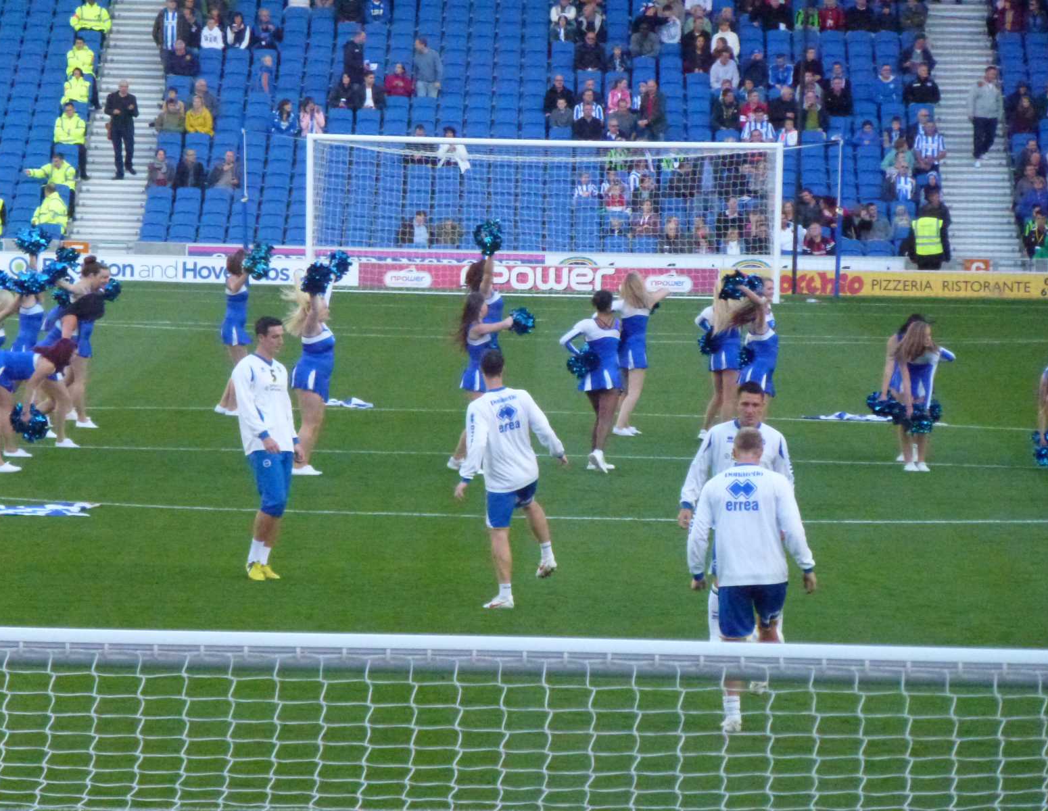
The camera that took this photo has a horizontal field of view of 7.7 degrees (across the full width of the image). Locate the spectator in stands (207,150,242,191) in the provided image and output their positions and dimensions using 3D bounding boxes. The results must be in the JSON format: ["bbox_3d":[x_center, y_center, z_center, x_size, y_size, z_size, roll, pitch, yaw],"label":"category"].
[{"bbox_3d":[-5.275,-3.897,136.891,0.600,1.200,0.800,1,3,0],"label":"spectator in stands"}]

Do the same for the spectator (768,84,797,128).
[{"bbox_3d":[4.658,-5.128,140.329,0.500,1.280,0.720,1,3,-9],"label":"spectator"}]

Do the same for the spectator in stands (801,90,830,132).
[{"bbox_3d":[5.253,-5.069,140.742,0.520,1.250,0.720,1,3,3],"label":"spectator in stands"}]

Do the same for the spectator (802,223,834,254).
[{"bbox_3d":[5.019,-2.516,132.925,0.550,1.220,0.780,1,2,0],"label":"spectator"}]

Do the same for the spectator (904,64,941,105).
[{"bbox_3d":[7.250,-5.590,141.827,0.630,1.280,0.780,1,2,0],"label":"spectator"}]

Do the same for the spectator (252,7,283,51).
[{"bbox_3d":[-4.796,-6.719,144.227,0.570,1.300,0.780,1,2,-3],"label":"spectator"}]

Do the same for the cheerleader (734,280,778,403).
[{"bbox_3d":[2.164,-0.327,72.600,0.600,1.700,0.500,3,3,35],"label":"cheerleader"}]

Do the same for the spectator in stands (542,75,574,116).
[{"bbox_3d":[0.610,-5.301,139.970,0.550,1.300,0.750,1,3,0],"label":"spectator in stands"}]

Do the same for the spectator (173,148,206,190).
[{"bbox_3d":[-5.919,-3.902,137.356,0.540,1.250,0.720,1,3,-5],"label":"spectator"}]

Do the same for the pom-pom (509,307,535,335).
[{"bbox_3d":[-0.019,-0.748,68.889,0.240,0.250,0.240,1,3,0],"label":"pom-pom"}]

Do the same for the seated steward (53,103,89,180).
[{"bbox_3d":[-7.993,-4.669,137.300,0.620,1.340,0.750,1,3,-6],"label":"seated steward"}]

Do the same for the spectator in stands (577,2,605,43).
[{"bbox_3d":[1.246,-6.878,144.833,0.520,1.250,0.720,1,3,5],"label":"spectator in stands"}]

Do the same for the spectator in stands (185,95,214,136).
[{"bbox_3d":[-5.842,-4.986,139.967,0.500,1.200,0.800,1,3,0],"label":"spectator in stands"}]

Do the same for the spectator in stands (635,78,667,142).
[{"bbox_3d":[2.263,-4.950,138.000,0.540,1.670,0.420,2,3,24],"label":"spectator in stands"}]

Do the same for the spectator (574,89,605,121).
[{"bbox_3d":[1.168,-5.079,140.126,0.540,1.270,0.780,1,2,0],"label":"spectator"}]

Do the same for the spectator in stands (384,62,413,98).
[{"bbox_3d":[-2.252,-5.563,140.100,0.500,1.200,0.720,1,3,6],"label":"spectator in stands"}]

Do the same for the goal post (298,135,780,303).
[{"bbox_3d":[0.325,-3.017,124.796,7.540,2.550,2.050,1,3,0],"label":"goal post"}]

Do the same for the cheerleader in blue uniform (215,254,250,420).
[{"bbox_3d":[-2.954,-0.750,79.400,0.500,1.670,0.500,0,3,-32],"label":"cheerleader in blue uniform"}]

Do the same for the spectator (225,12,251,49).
[{"bbox_3d":[-5.306,-6.692,144.249,0.480,1.200,0.700,1,3,-5],"label":"spectator"}]

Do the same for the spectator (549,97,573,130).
[{"bbox_3d":[0.639,-4.934,139.236,0.450,1.140,0.680,1,3,0],"label":"spectator"}]

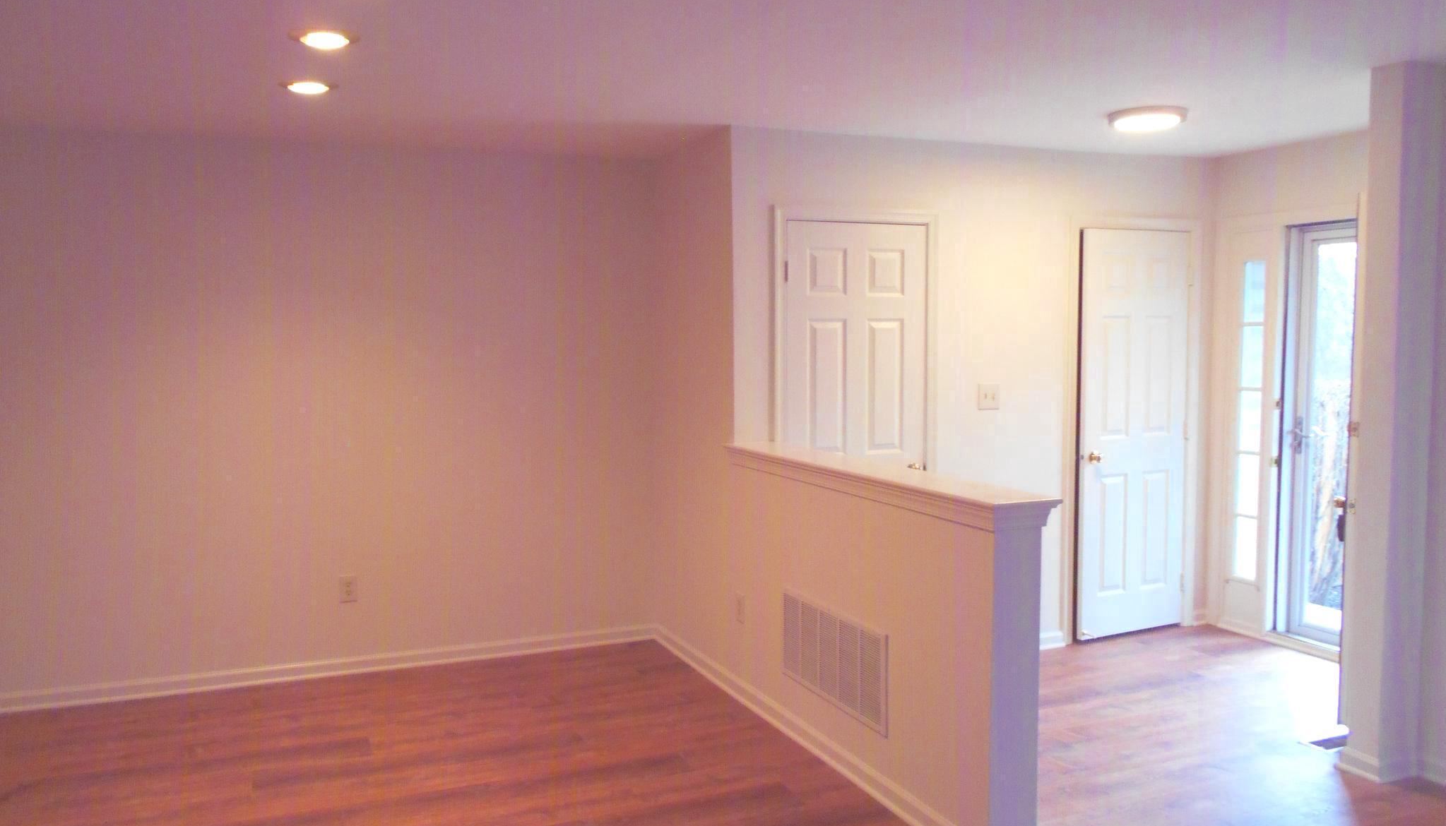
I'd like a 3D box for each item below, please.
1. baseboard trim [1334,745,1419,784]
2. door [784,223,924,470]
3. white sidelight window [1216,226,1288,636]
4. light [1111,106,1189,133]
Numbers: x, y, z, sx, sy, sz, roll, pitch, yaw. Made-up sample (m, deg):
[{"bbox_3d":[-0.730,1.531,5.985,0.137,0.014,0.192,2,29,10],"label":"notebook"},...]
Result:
[{"bbox_3d":[2.290,1.224,3.814,0.180,0.080,0.174,-2,4,-23],"label":"baseboard trim"},{"bbox_3d":[0.605,0.173,4.845,0.715,2.025,0.050,-2,4,-23],"label":"door"},{"bbox_3d":[2.636,0.091,5.425,0.050,2.003,0.362,-2,4,-23],"label":"white sidelight window"},{"bbox_3d":[1.708,-1.173,4.369,0.295,0.050,0.295,-2,4,-23],"label":"light"}]

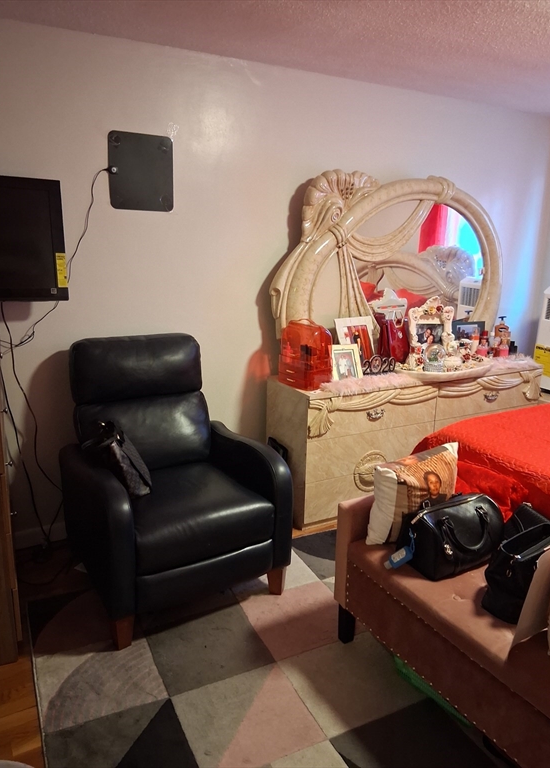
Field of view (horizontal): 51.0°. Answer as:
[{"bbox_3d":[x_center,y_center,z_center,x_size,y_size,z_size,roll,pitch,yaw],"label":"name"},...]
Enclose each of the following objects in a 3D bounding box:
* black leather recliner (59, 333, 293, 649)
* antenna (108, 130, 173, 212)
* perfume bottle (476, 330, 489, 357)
[{"bbox_3d":[-0.465,0.359,2.528,0.765,1.045,0.875,-7,17,-30],"label":"black leather recliner"},{"bbox_3d":[-0.611,-0.975,2.665,0.299,0.334,0.010,-6,16,-28],"label":"antenna"},{"bbox_3d":[1.357,-0.265,3.771,0.078,0.168,0.066,-6,16,-28],"label":"perfume bottle"}]

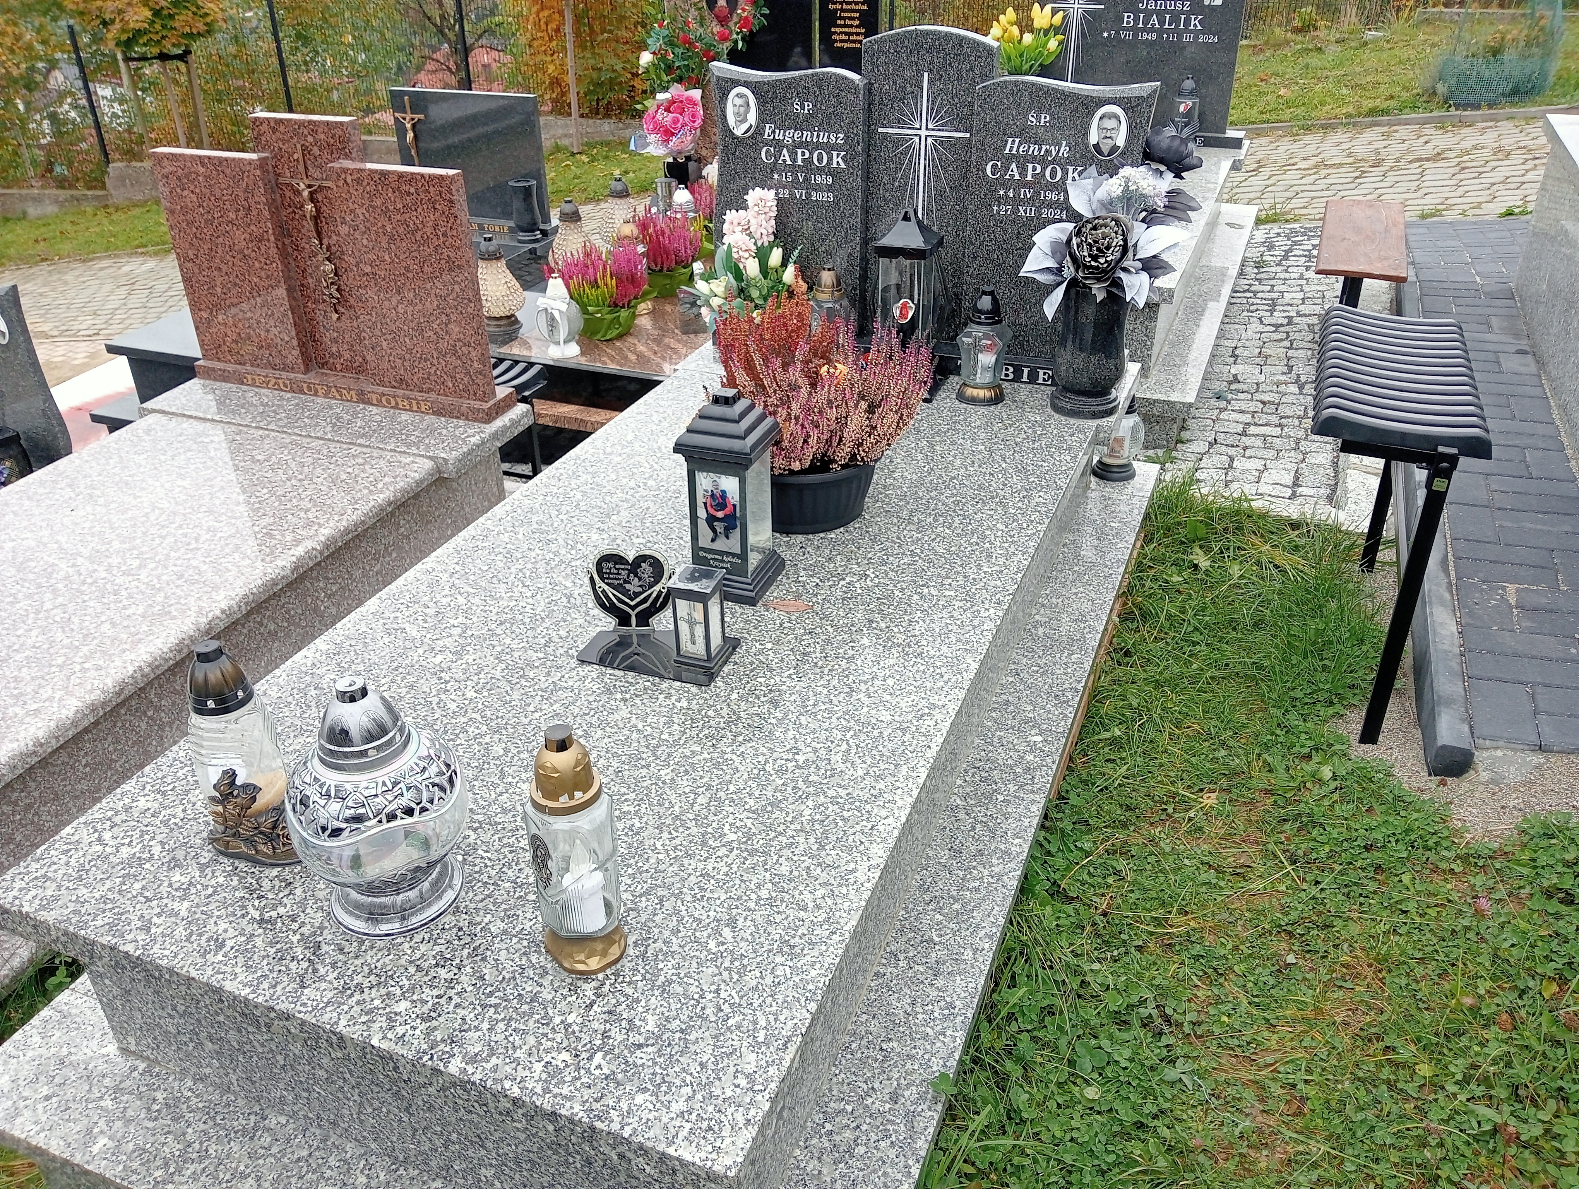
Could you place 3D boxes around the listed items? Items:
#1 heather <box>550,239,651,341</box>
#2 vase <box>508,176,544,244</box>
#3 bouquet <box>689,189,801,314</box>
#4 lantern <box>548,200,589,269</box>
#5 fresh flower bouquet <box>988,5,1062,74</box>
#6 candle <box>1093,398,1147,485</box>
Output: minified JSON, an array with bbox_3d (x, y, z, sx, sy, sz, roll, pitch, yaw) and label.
[{"bbox_3d":[-0.566,-0.929,3.925,0.295,0.250,0.270,0,30,0],"label":"heather"},{"bbox_3d":[-1.149,-1.673,5.577,0.122,0.252,0.122,-1,28,0],"label":"vase"},{"bbox_3d":[-0.109,-0.831,3.201,0.265,0.345,0.240,10,30,19],"label":"bouquet"},{"bbox_3d":[-0.796,-1.291,4.728,0.195,0.342,0.195,11,31,18],"label":"lantern"},{"bbox_3d":[0.907,-2.126,4.936,0.290,0.310,0.270,11,32,18],"label":"fresh flower bouquet"},{"bbox_3d":[0.810,-0.399,3.142,0.125,0.217,0.125,11,32,19],"label":"candle"}]

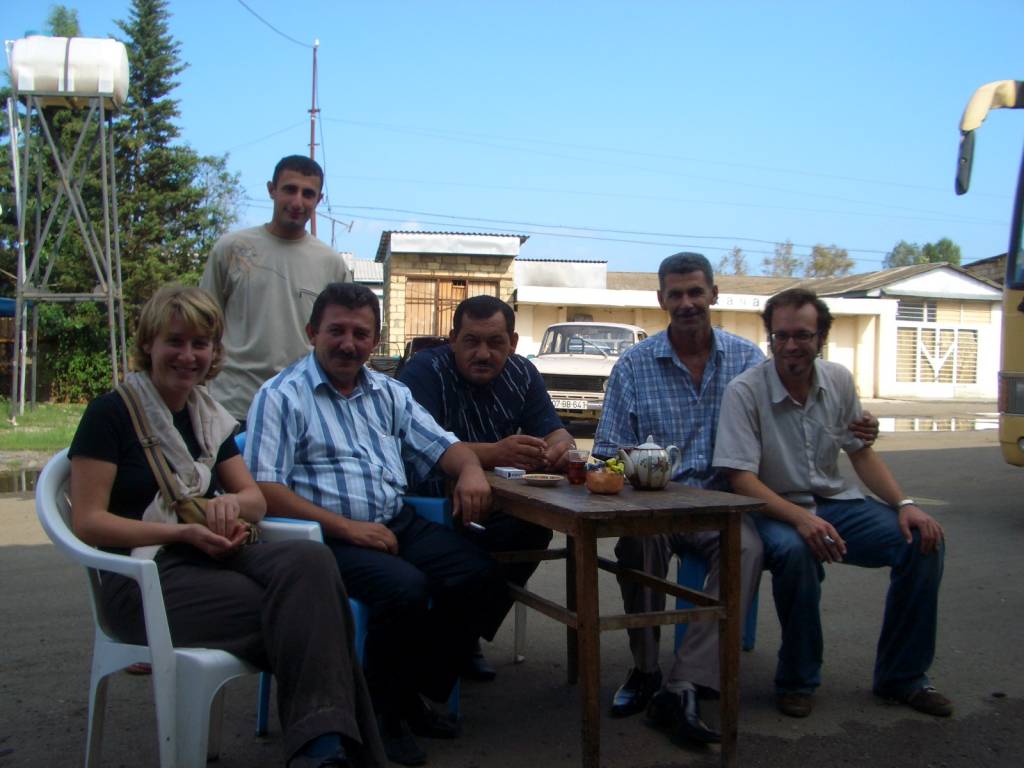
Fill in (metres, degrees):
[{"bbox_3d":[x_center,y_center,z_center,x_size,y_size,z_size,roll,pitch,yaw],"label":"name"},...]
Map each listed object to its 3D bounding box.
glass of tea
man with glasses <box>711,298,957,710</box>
[{"bbox_3d":[0.191,0.234,3.000,0.062,0.096,0.062,1,2,0],"label":"glass of tea"},{"bbox_3d":[0.945,0.337,3.240,0.660,1.230,0.700,1,2,3],"label":"man with glasses"}]

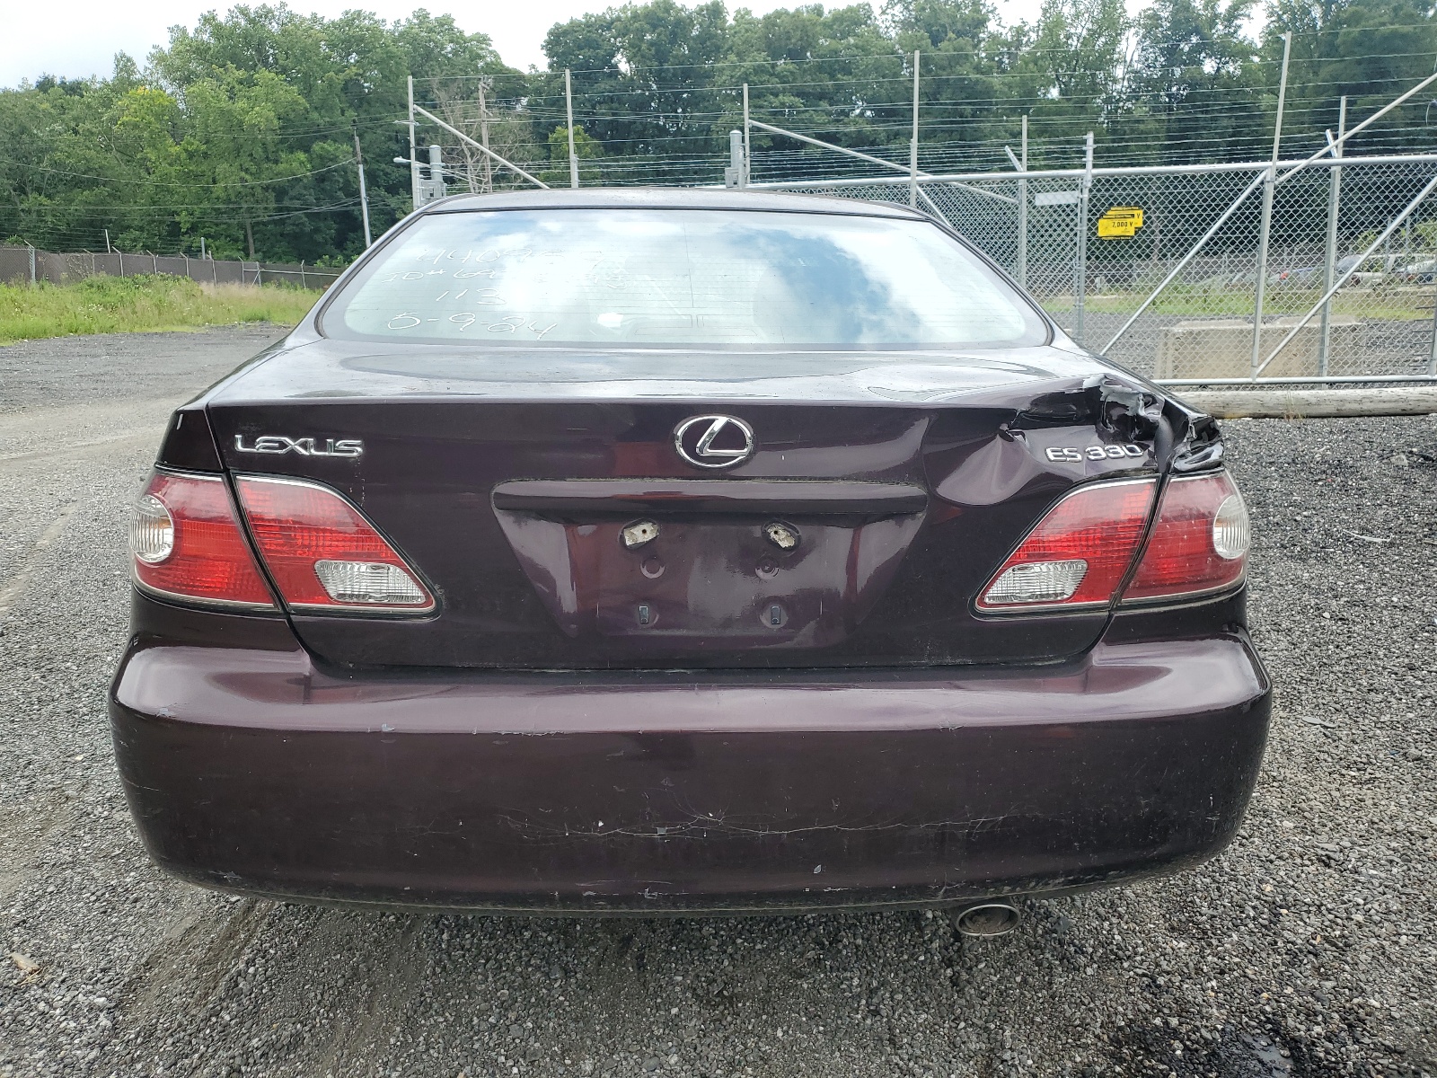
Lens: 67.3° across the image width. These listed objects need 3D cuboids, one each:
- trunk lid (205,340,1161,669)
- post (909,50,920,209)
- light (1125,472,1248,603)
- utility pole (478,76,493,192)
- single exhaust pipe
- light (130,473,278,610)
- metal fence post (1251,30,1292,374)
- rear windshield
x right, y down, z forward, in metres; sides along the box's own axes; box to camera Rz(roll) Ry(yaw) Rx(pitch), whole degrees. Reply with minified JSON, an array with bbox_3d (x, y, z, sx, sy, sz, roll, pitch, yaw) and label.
[{"bbox_3d":[-0.036,-0.095,1.737,1.400,0.410,0.680,0,13,-3],"label":"trunk lid"},{"bbox_3d":[1.776,-2.882,9.820,0.060,2.906,0.060,1,13,7],"label":"post"},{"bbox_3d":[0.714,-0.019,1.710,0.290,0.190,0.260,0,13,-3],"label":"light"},{"bbox_3d":[-11.382,-16.621,53.530,0.280,11.667,0.280,-1,13,0],"label":"utility pole"},{"bbox_3d":[0.379,0.527,1.638,0.092,0.062,0.180,0,13,-3],"label":"single exhaust pipe"},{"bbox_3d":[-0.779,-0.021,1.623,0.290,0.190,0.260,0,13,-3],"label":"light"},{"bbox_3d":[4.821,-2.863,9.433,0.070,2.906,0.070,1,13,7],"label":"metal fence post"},{"bbox_3d":[-0.068,-0.552,2.298,1.380,0.130,0.739,0,38,-3],"label":"rear windshield"}]

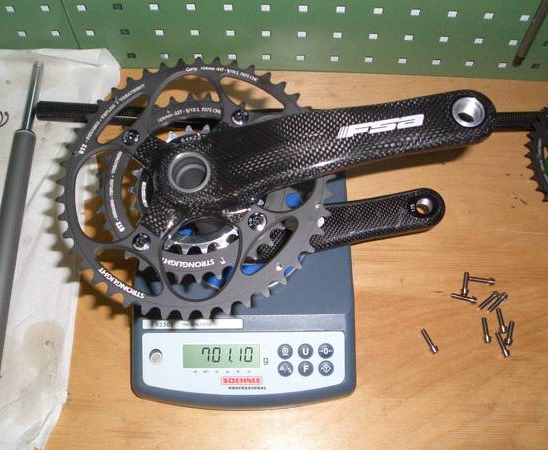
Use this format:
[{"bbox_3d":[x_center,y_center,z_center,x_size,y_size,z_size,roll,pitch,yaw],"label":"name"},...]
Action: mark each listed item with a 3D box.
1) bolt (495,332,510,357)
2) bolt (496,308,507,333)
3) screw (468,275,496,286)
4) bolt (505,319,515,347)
[{"bbox_3d":[0.211,0.110,0.576,0.007,0.007,0.025,-14,63,-6],"label":"bolt"},{"bbox_3d":[0.212,0.089,0.582,0.007,0.007,0.025,-4,61,-2],"label":"bolt"},{"bbox_3d":[0.201,0.053,0.603,0.025,0.007,0.007,7,65,6],"label":"screw"},{"bbox_3d":[0.220,0.101,0.581,0.007,0.007,0.025,18,63,8],"label":"bolt"}]

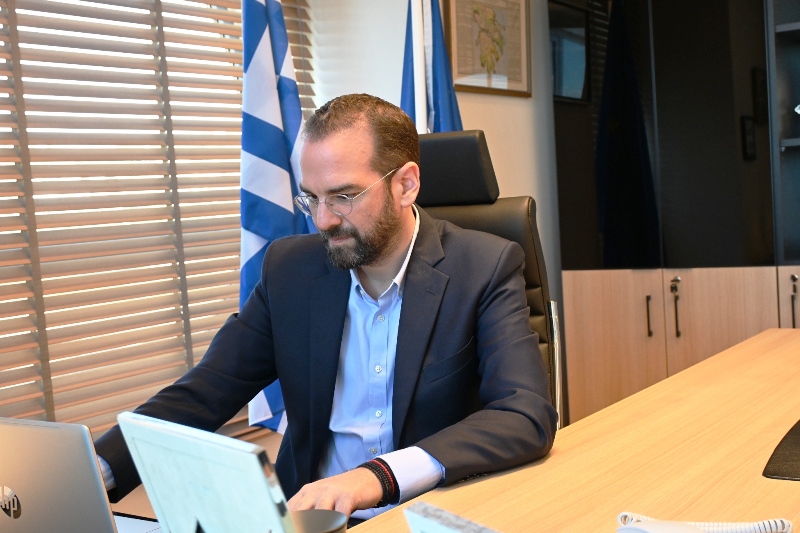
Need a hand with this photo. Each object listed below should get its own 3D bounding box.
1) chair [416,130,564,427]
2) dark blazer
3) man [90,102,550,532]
[{"bbox_3d":[-0.029,0.408,1.572,0.660,1.230,0.680,-2,5,22],"label":"chair"},{"bbox_3d":[-0.033,0.226,1.524,0.630,0.640,0.540,-2,5,28],"label":"dark blazer"},{"bbox_3d":[-0.060,0.381,1.499,0.680,1.280,0.700,-2,5,28],"label":"man"}]

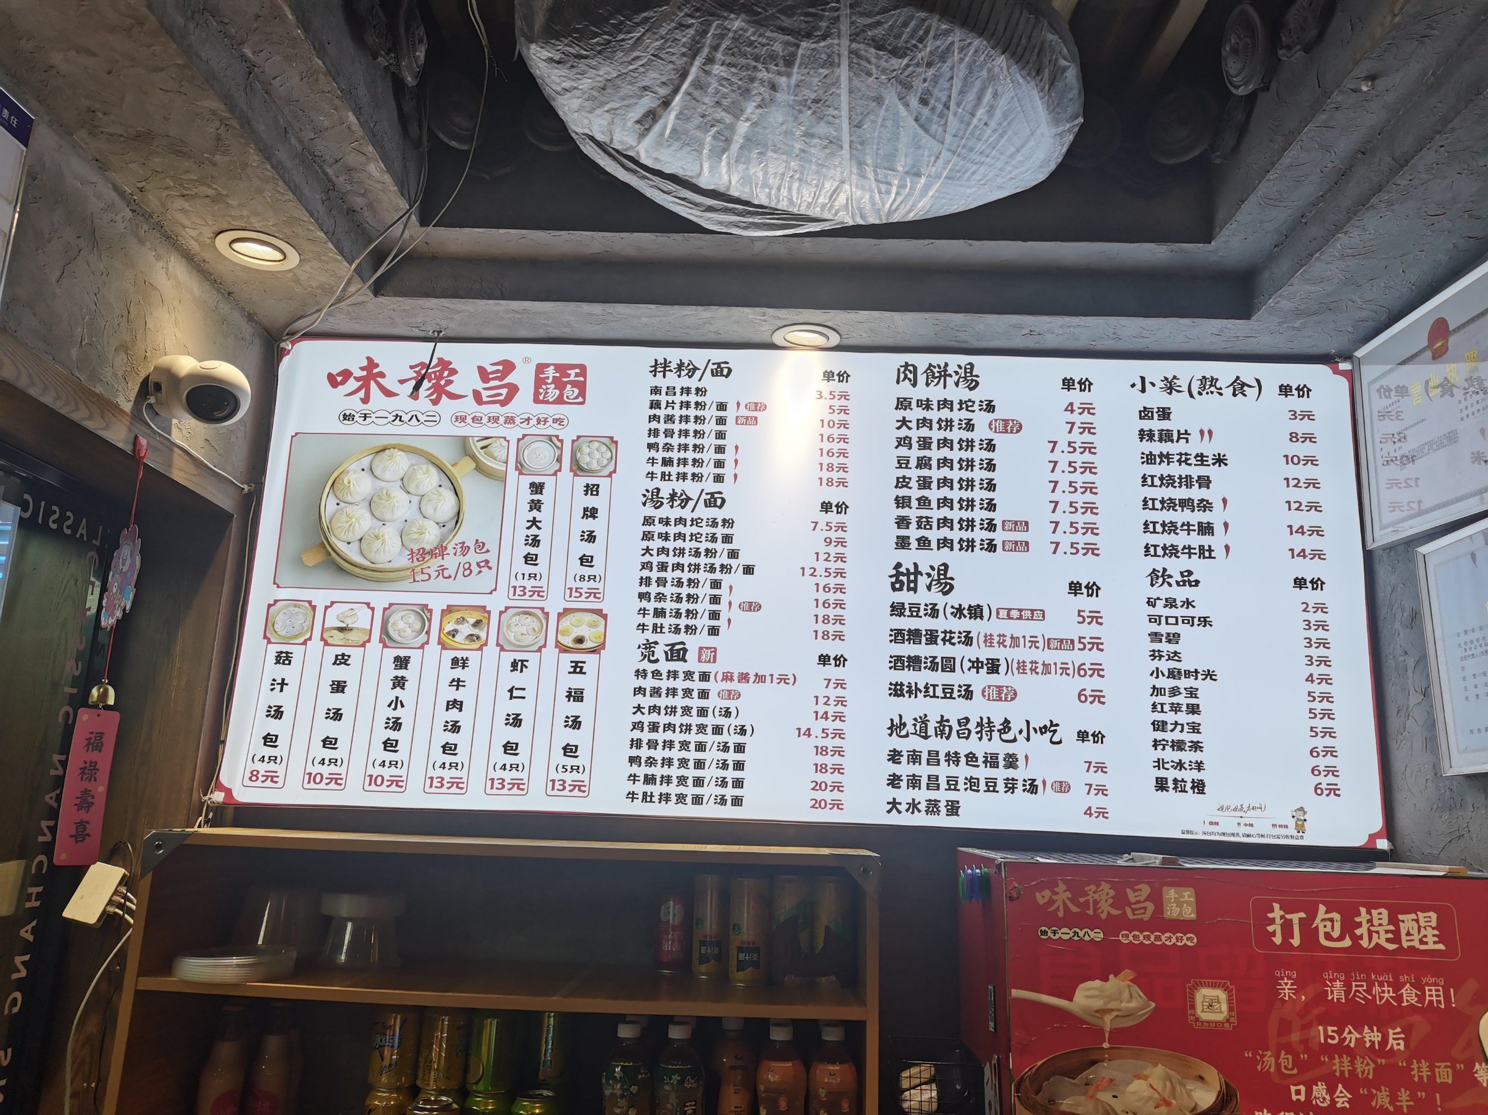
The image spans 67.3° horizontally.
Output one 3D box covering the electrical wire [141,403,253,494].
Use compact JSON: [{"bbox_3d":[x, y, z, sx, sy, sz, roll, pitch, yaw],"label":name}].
[{"bbox_3d":[-0.760,-0.147,1.571,0.030,0.055,0.320,2,-12,2],"label":"electrical wire"}]

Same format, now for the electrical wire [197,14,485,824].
[{"bbox_3d":[-0.577,-0.195,1.622,0.430,1.170,0.330,2,-12,2],"label":"electrical wire"}]

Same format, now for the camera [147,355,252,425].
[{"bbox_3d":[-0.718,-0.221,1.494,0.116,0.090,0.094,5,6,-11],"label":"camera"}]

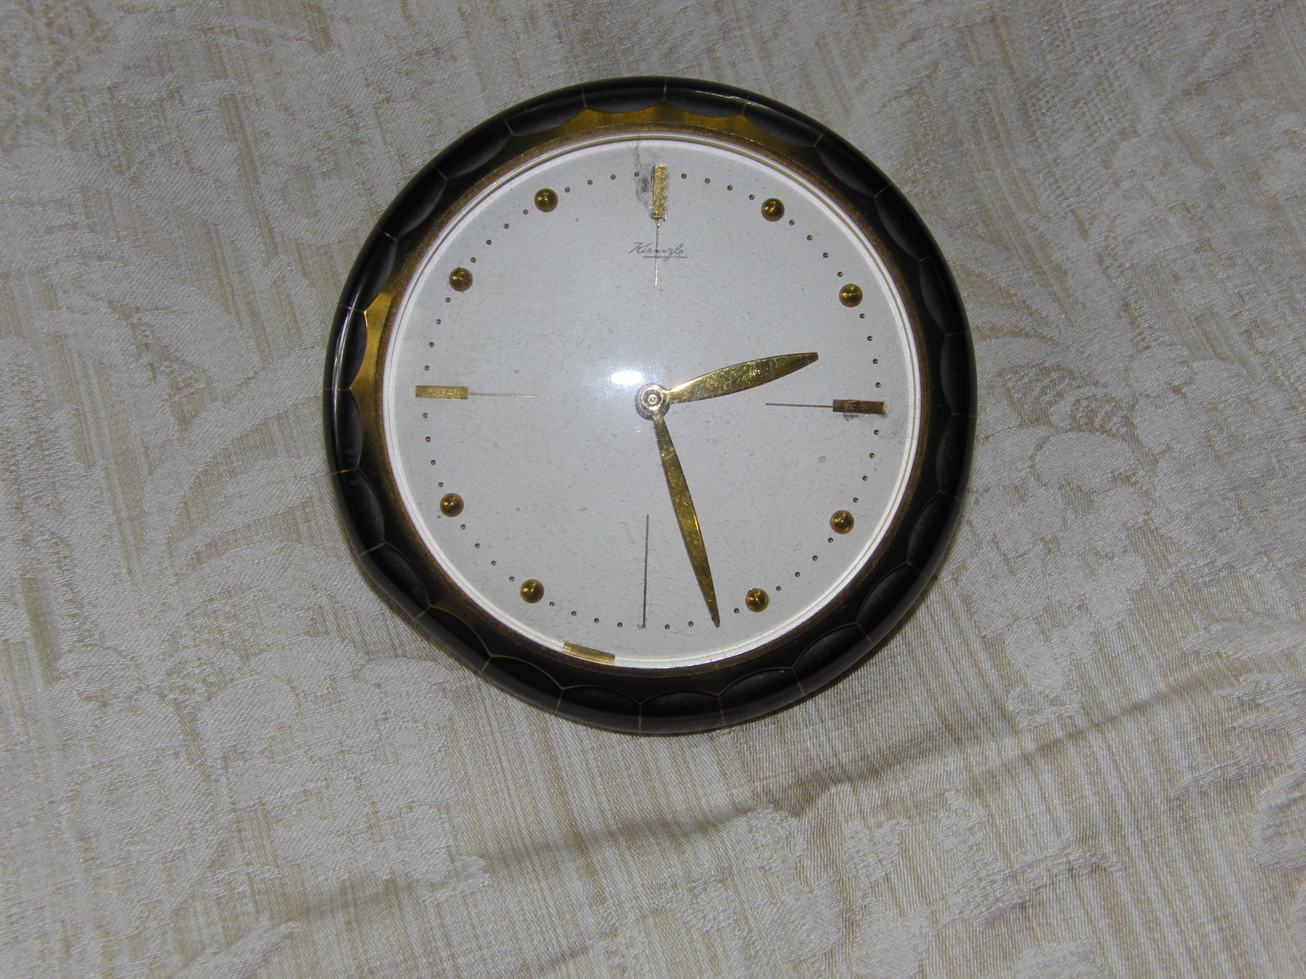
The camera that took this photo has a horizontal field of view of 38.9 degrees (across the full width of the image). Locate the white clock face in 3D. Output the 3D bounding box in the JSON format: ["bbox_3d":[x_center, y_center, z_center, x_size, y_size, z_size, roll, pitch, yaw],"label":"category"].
[{"bbox_3d":[-0.001,-0.022,0.437,0.138,0.029,0.138,2,89,-1],"label":"white clock face"}]

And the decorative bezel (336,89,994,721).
[{"bbox_3d":[-0.001,-0.020,0.438,0.154,0.030,0.154,2,89,-1],"label":"decorative bezel"}]

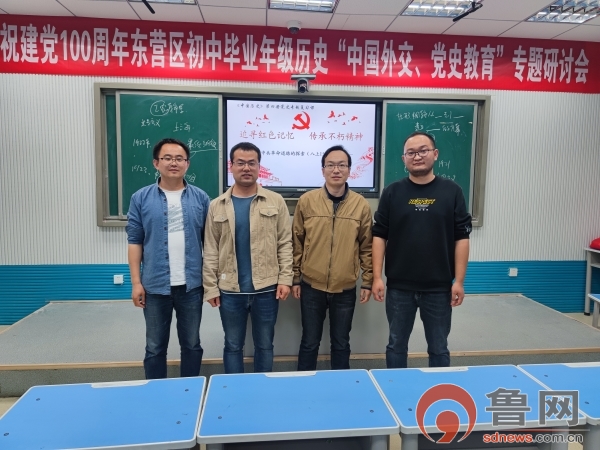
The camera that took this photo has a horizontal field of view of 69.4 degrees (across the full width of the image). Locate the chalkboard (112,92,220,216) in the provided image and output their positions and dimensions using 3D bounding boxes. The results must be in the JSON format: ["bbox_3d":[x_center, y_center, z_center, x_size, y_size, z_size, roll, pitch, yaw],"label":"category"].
[{"bbox_3d":[-1.288,-0.689,4.343,1.024,1.226,0.050,0,6,-6],"label":"chalkboard"}]

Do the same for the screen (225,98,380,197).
[{"bbox_3d":[0.039,-0.801,4.509,1.635,1.019,0.090,0,6,-6],"label":"screen"}]

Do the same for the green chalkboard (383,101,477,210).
[{"bbox_3d":[1.367,-0.688,4.619,1.034,1.221,0.050,0,6,-6],"label":"green chalkboard"}]

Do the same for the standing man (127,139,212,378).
[{"bbox_3d":[-0.723,0.385,2.392,0.442,1.700,0.290,0,6,-11],"label":"standing man"}]

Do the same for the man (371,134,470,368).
[{"bbox_3d":[0.673,0.366,2.449,0.529,1.759,0.310,1,6,7],"label":"man"}]

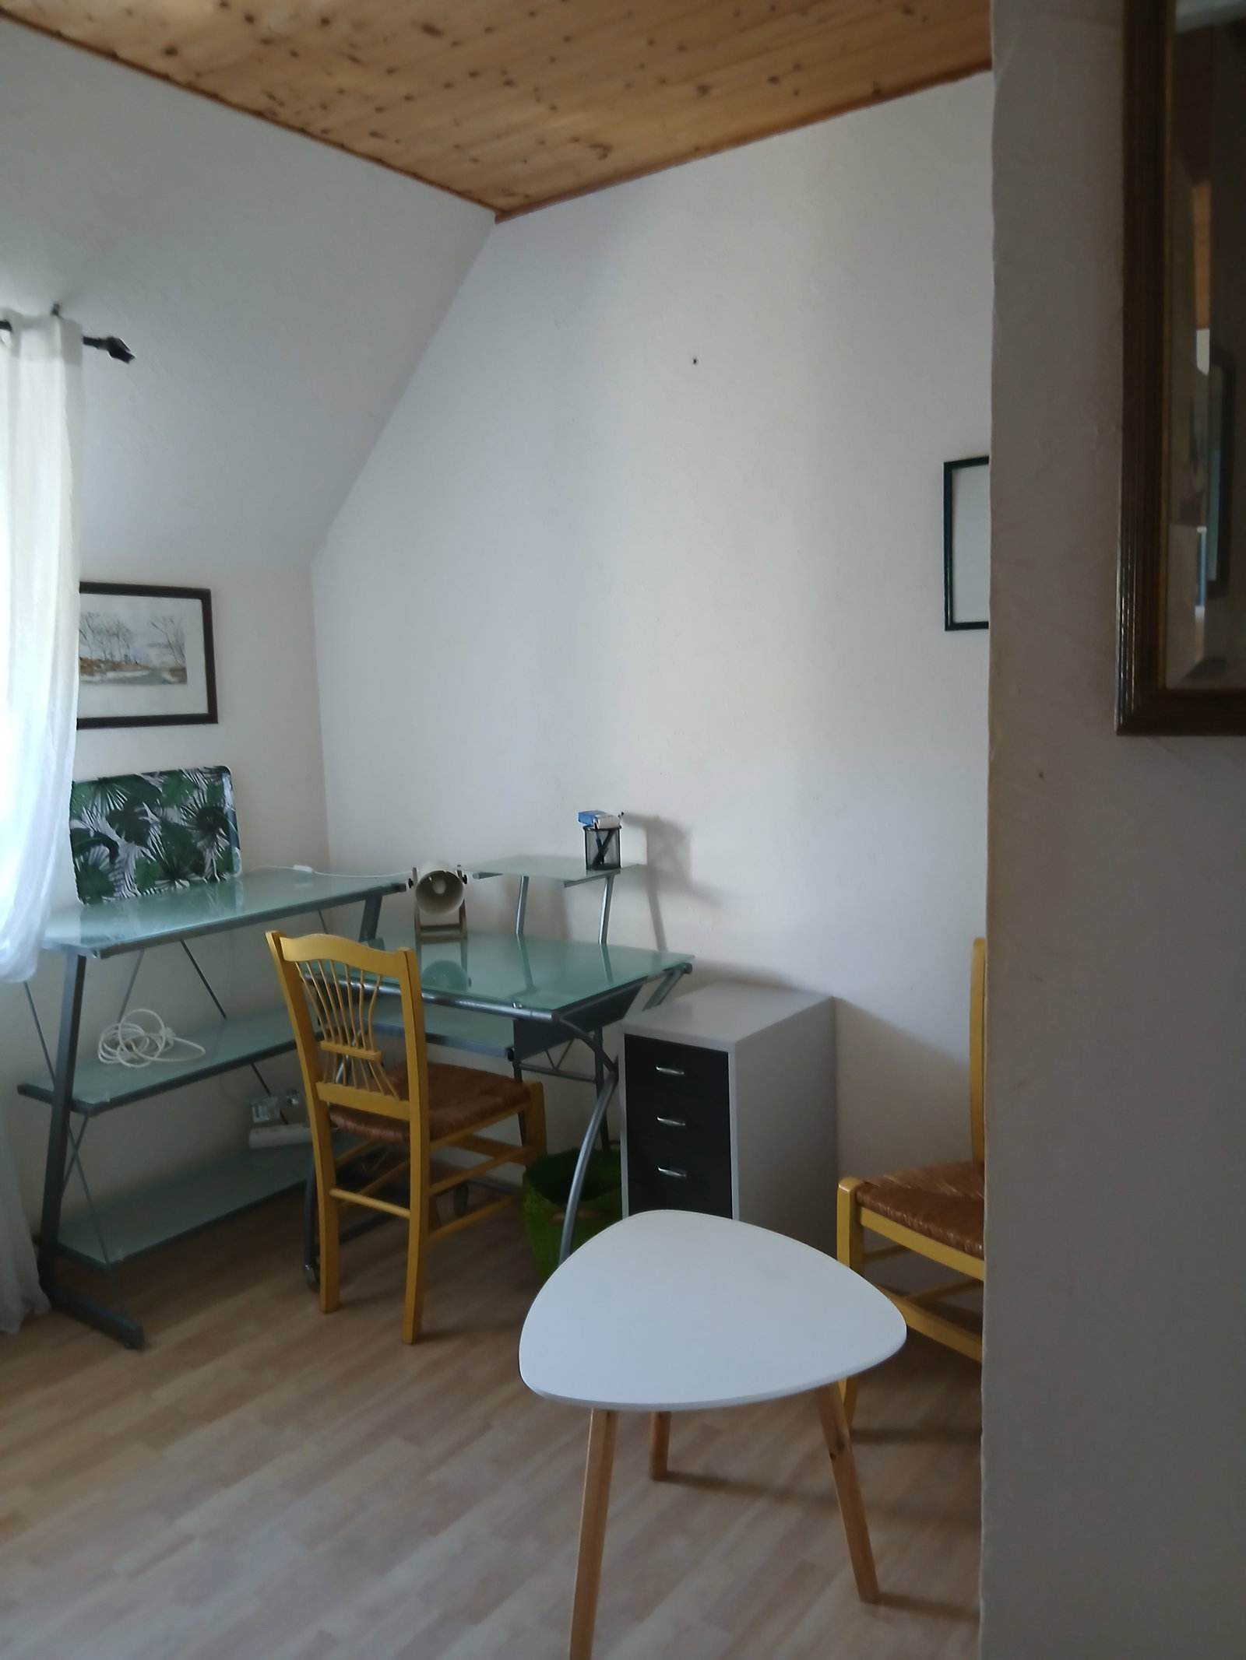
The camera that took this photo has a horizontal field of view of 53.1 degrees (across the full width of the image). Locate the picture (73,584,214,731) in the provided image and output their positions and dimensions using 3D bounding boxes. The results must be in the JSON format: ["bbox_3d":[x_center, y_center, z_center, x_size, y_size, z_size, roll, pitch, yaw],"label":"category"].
[{"bbox_3d":[-1.221,-0.428,3.104,0.022,0.352,0.510,4,10,35],"label":"picture"}]

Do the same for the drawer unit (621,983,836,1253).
[{"bbox_3d":[0.241,0.717,2.754,0.283,0.657,0.393,4,10,35],"label":"drawer unit"}]

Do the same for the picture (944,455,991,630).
[{"bbox_3d":[0.767,-0.560,2.417,0.310,0.332,0.020,4,10,35],"label":"picture"}]

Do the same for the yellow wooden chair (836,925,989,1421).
[{"bbox_3d":[0.667,0.677,2.125,0.400,0.880,0.455,-7,9,-31],"label":"yellow wooden chair"}]

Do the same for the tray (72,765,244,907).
[{"bbox_3d":[-1.175,0.006,3.172,0.028,0.302,0.468,-1,7,35],"label":"tray"}]

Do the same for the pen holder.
[{"bbox_3d":[-0.048,0.041,3.033,0.090,0.100,0.090,4,10,35],"label":"pen holder"}]

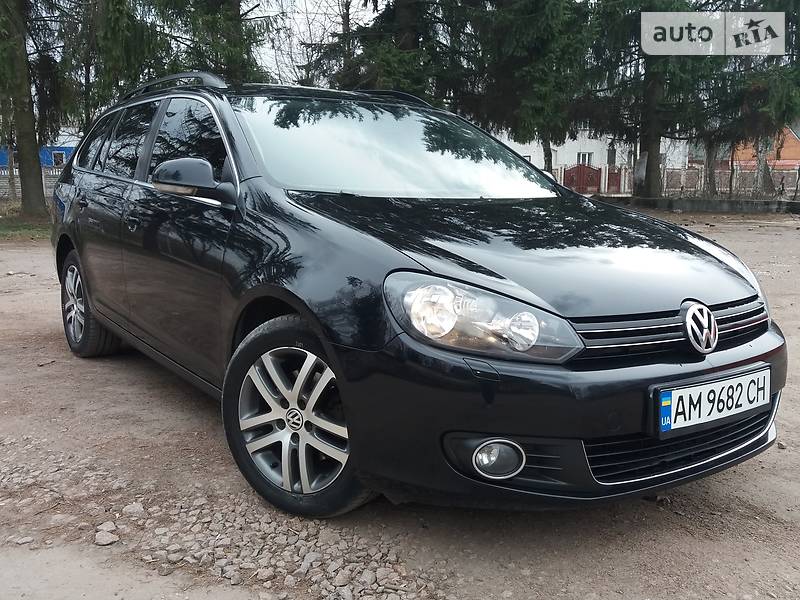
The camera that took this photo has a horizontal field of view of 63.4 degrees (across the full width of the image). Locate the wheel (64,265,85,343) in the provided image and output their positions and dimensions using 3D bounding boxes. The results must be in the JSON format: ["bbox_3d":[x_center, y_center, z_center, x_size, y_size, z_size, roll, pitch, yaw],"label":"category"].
[{"bbox_3d":[-1.872,0.020,3.892,0.180,0.446,0.446,-5,11,-39],"label":"wheel"}]

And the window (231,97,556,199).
[{"bbox_3d":[0.000,-0.637,2.786,1.400,0.120,0.840,-5,43,-39],"label":"window"}]

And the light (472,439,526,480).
[{"bbox_3d":[0.235,0.381,1.555,0.130,0.105,0.060,-2,9,-21],"label":"light"}]

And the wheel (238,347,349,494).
[{"bbox_3d":[-0.282,0.355,2.007,0.448,0.448,0.180,7,10,33],"label":"wheel"}]

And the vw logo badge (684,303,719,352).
[{"bbox_3d":[0.849,0.081,1.807,0.138,0.138,0.025,-5,-6,-39],"label":"vw logo badge"}]

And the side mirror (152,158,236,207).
[{"bbox_3d":[-0.725,-0.417,2.264,0.240,0.160,0.170,-5,11,-39],"label":"side mirror"}]

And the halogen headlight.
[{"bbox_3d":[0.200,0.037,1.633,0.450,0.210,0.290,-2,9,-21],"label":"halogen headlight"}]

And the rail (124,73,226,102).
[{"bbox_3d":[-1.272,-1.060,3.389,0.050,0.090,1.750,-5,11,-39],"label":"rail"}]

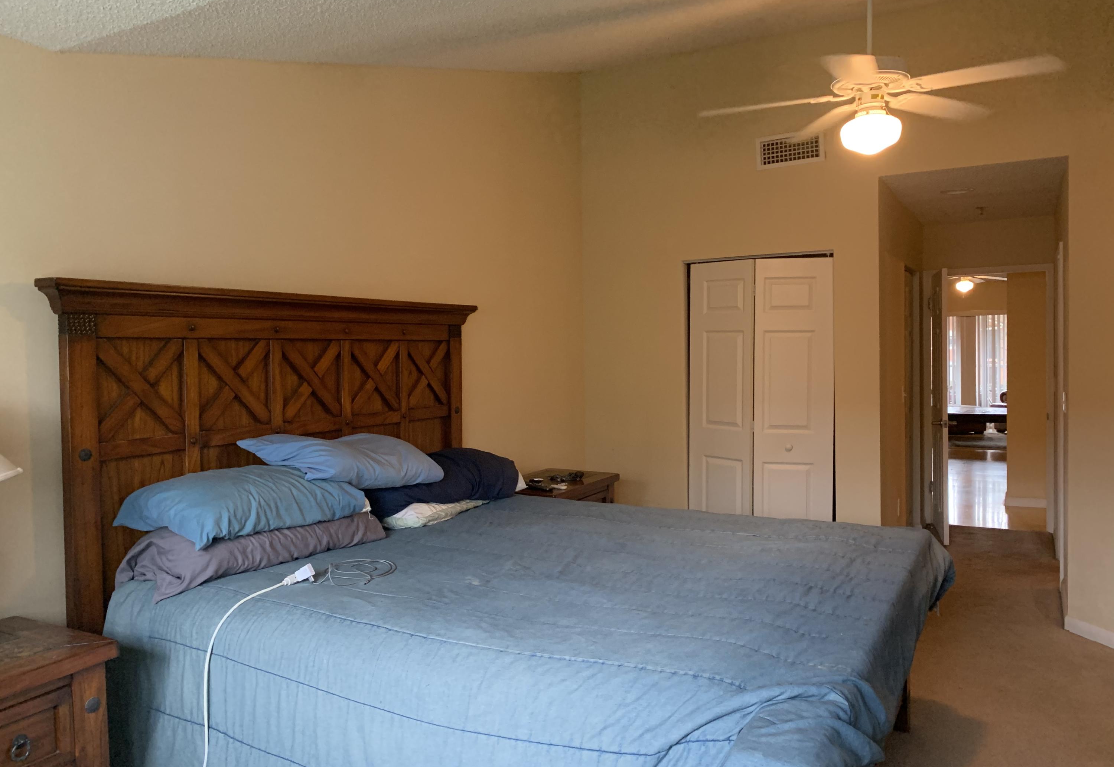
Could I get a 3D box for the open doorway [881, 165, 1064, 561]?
[{"bbox_3d":[2.252,0.060,4.569,0.907,2.434,0.130,0,2,30],"label":"open doorway"}]

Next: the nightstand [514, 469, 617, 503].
[{"bbox_3d":[-0.045,0.928,4.751,0.500,0.753,0.840,0,2,30],"label":"nightstand"}]

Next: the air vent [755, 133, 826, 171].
[{"bbox_3d":[1.371,-1.377,4.930,0.397,0.187,0.030,0,2,30],"label":"air vent"}]

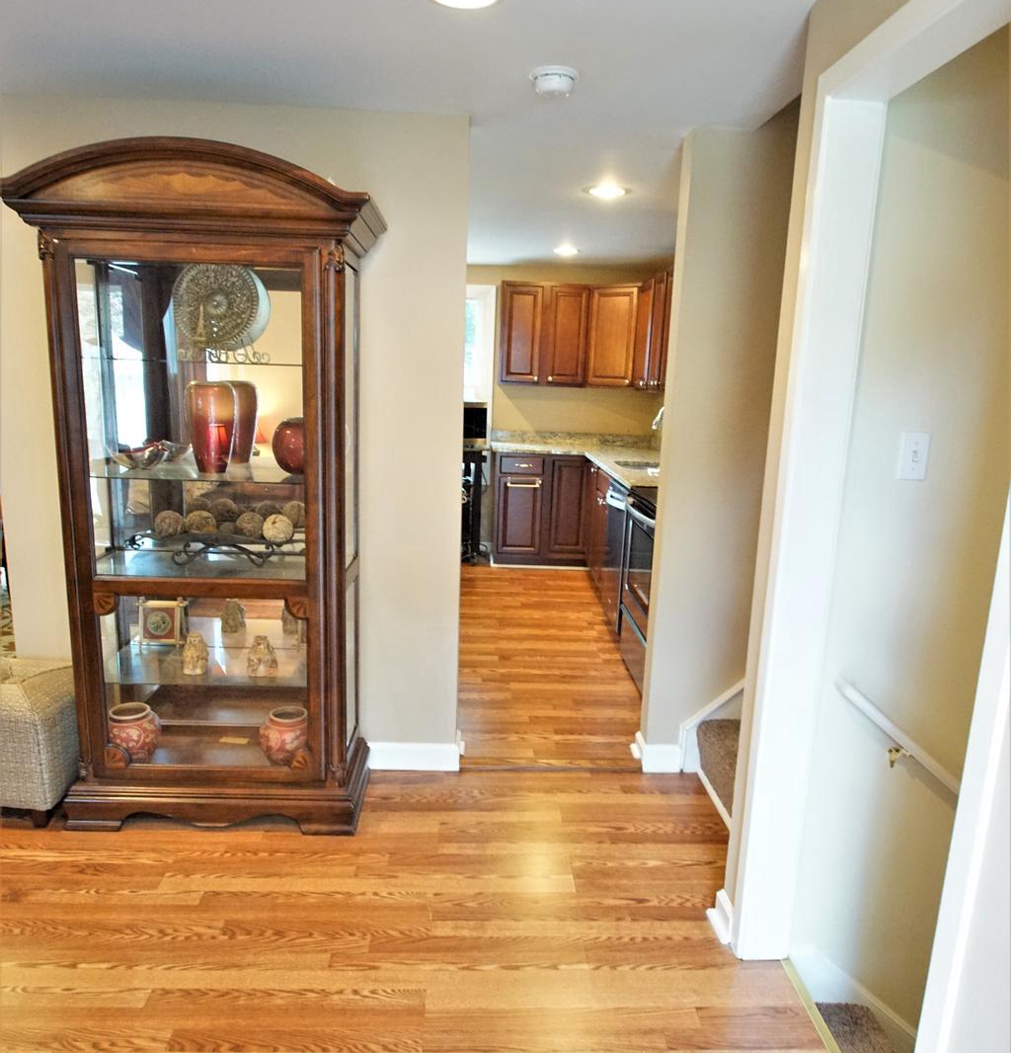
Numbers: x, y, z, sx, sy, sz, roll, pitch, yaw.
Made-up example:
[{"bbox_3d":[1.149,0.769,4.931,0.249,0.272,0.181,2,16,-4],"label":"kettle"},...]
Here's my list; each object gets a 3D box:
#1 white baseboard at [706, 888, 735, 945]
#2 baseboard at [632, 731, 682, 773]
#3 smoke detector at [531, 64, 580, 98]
[{"bbox_3d":[0.606,1.084,2.137,0.036,0.112,0.125,1,11,-3],"label":"white baseboard"},{"bbox_3d":[0.609,0.904,3.057,0.165,0.122,0.140,1,11,-3],"label":"baseboard"},{"bbox_3d":[0.140,-1.259,2.165,0.140,0.049,0.140,1,11,-3],"label":"smoke detector"}]

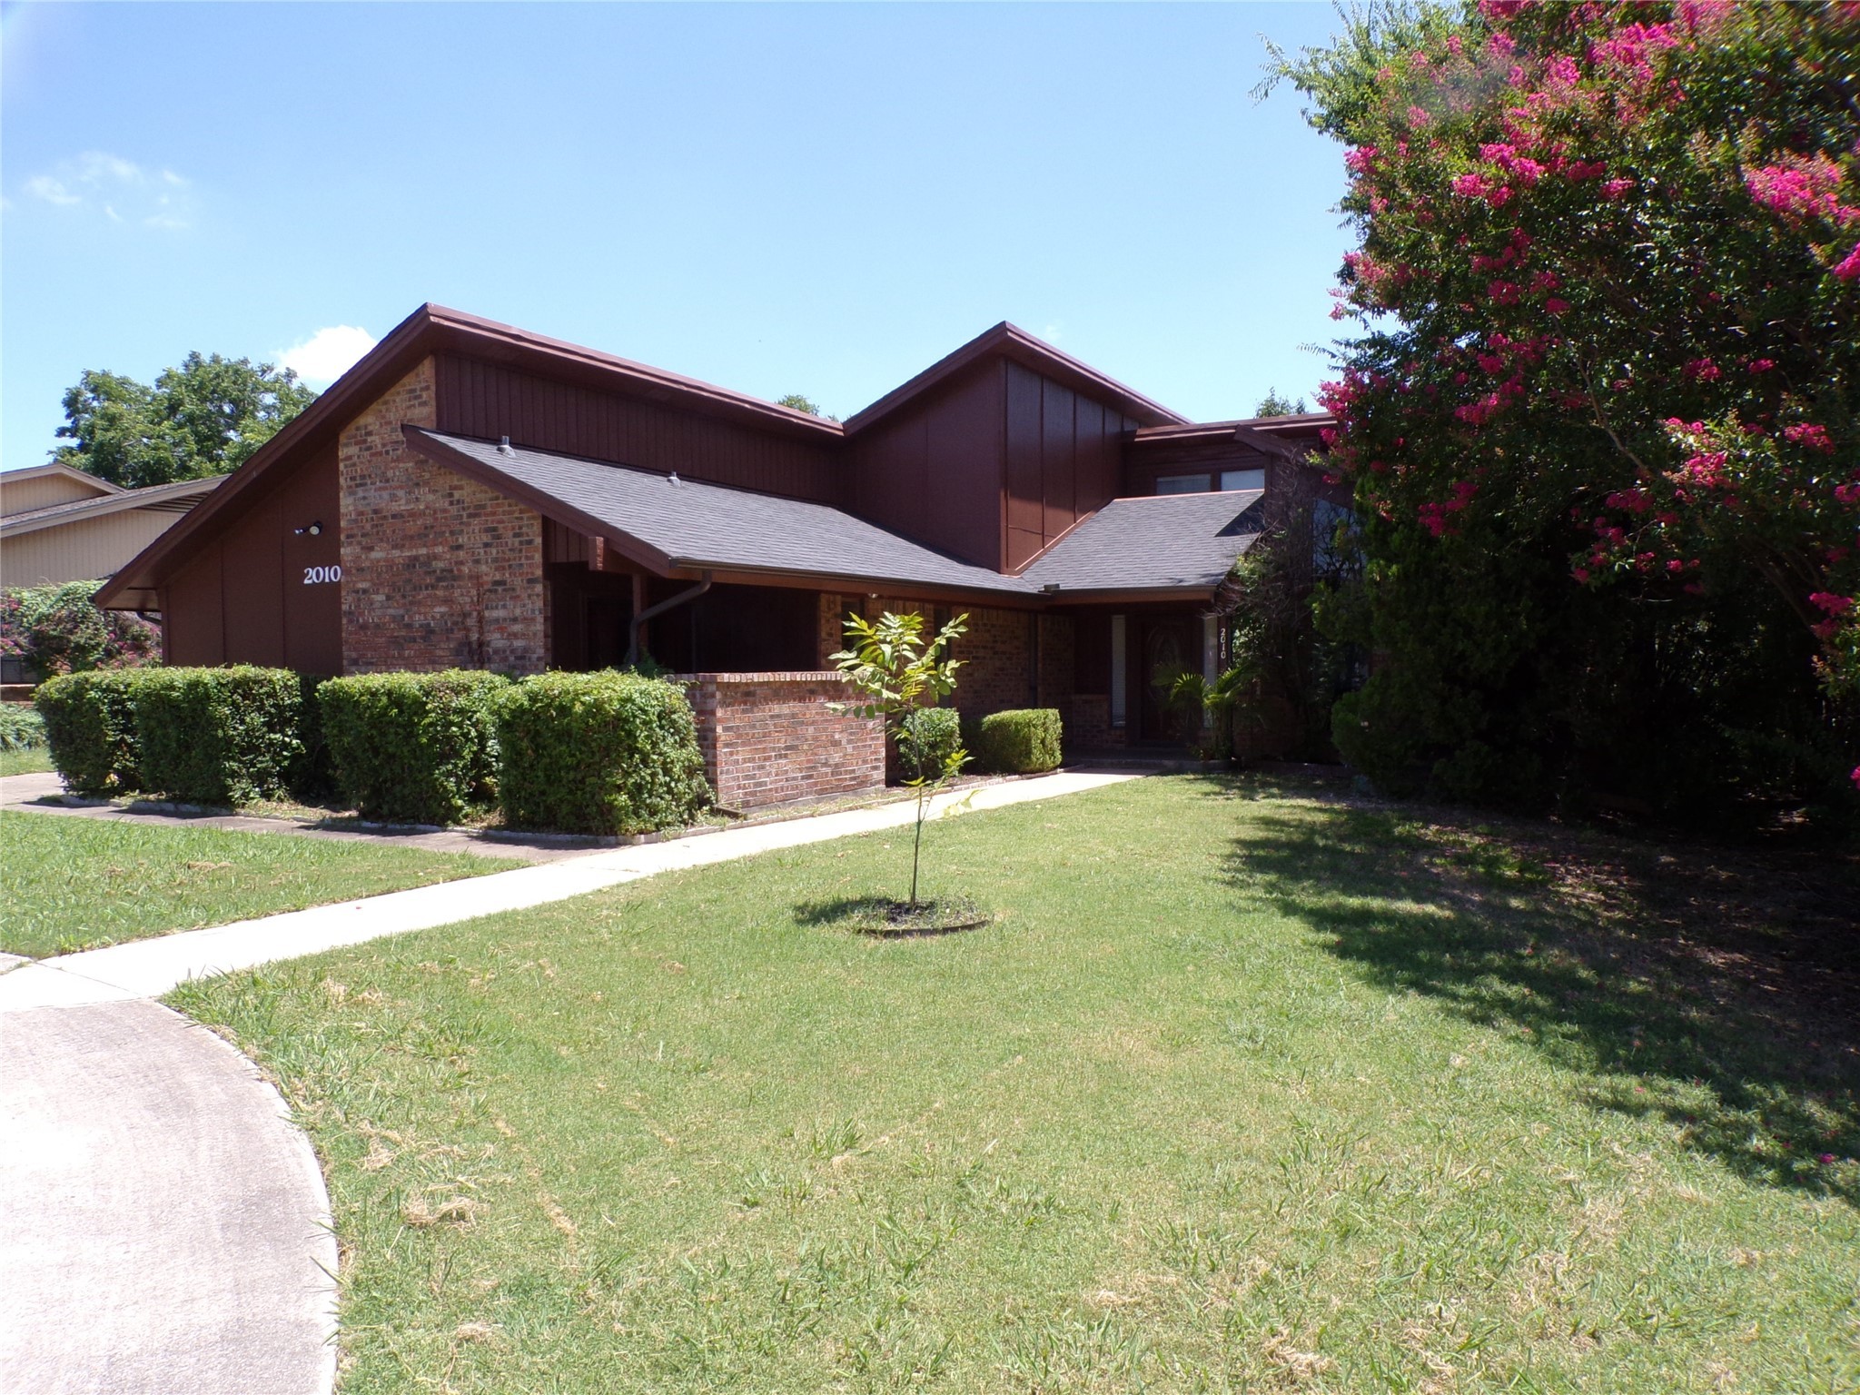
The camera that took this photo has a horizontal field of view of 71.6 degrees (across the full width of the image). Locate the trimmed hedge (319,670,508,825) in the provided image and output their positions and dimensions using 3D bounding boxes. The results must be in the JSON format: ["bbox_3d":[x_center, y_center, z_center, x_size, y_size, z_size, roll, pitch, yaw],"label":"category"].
[{"bbox_3d":[-5.161,0.439,13.142,1.780,1.465,1.000,0,2,29],"label":"trimmed hedge"}]

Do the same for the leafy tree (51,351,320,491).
[{"bbox_3d":[-19.482,-4.173,33.885,8.000,9.841,8.000,-1,2,-30],"label":"leafy tree"}]

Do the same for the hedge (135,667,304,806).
[{"bbox_3d":[-8.128,0.403,14.730,1.650,1.505,0.950,0,2,29],"label":"hedge"}]

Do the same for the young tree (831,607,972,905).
[{"bbox_3d":[-0.174,0.384,8.111,0.870,1.852,0.820,-1,2,-1],"label":"young tree"}]

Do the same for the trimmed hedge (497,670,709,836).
[{"bbox_3d":[-3.115,0.458,12.112,1.500,1.425,1.150,0,2,29],"label":"trimmed hedge"}]

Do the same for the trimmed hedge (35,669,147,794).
[{"bbox_3d":[-10.015,0.398,15.759,1.550,1.475,0.950,0,2,29],"label":"trimmed hedge"}]

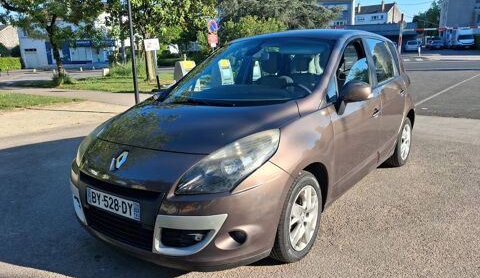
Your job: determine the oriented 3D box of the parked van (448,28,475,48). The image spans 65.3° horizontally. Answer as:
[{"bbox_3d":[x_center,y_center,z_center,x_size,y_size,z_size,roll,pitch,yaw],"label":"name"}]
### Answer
[{"bbox_3d":[29.624,-13.435,50.300,2.150,2.800,5.800,3,13,19],"label":"parked van"}]

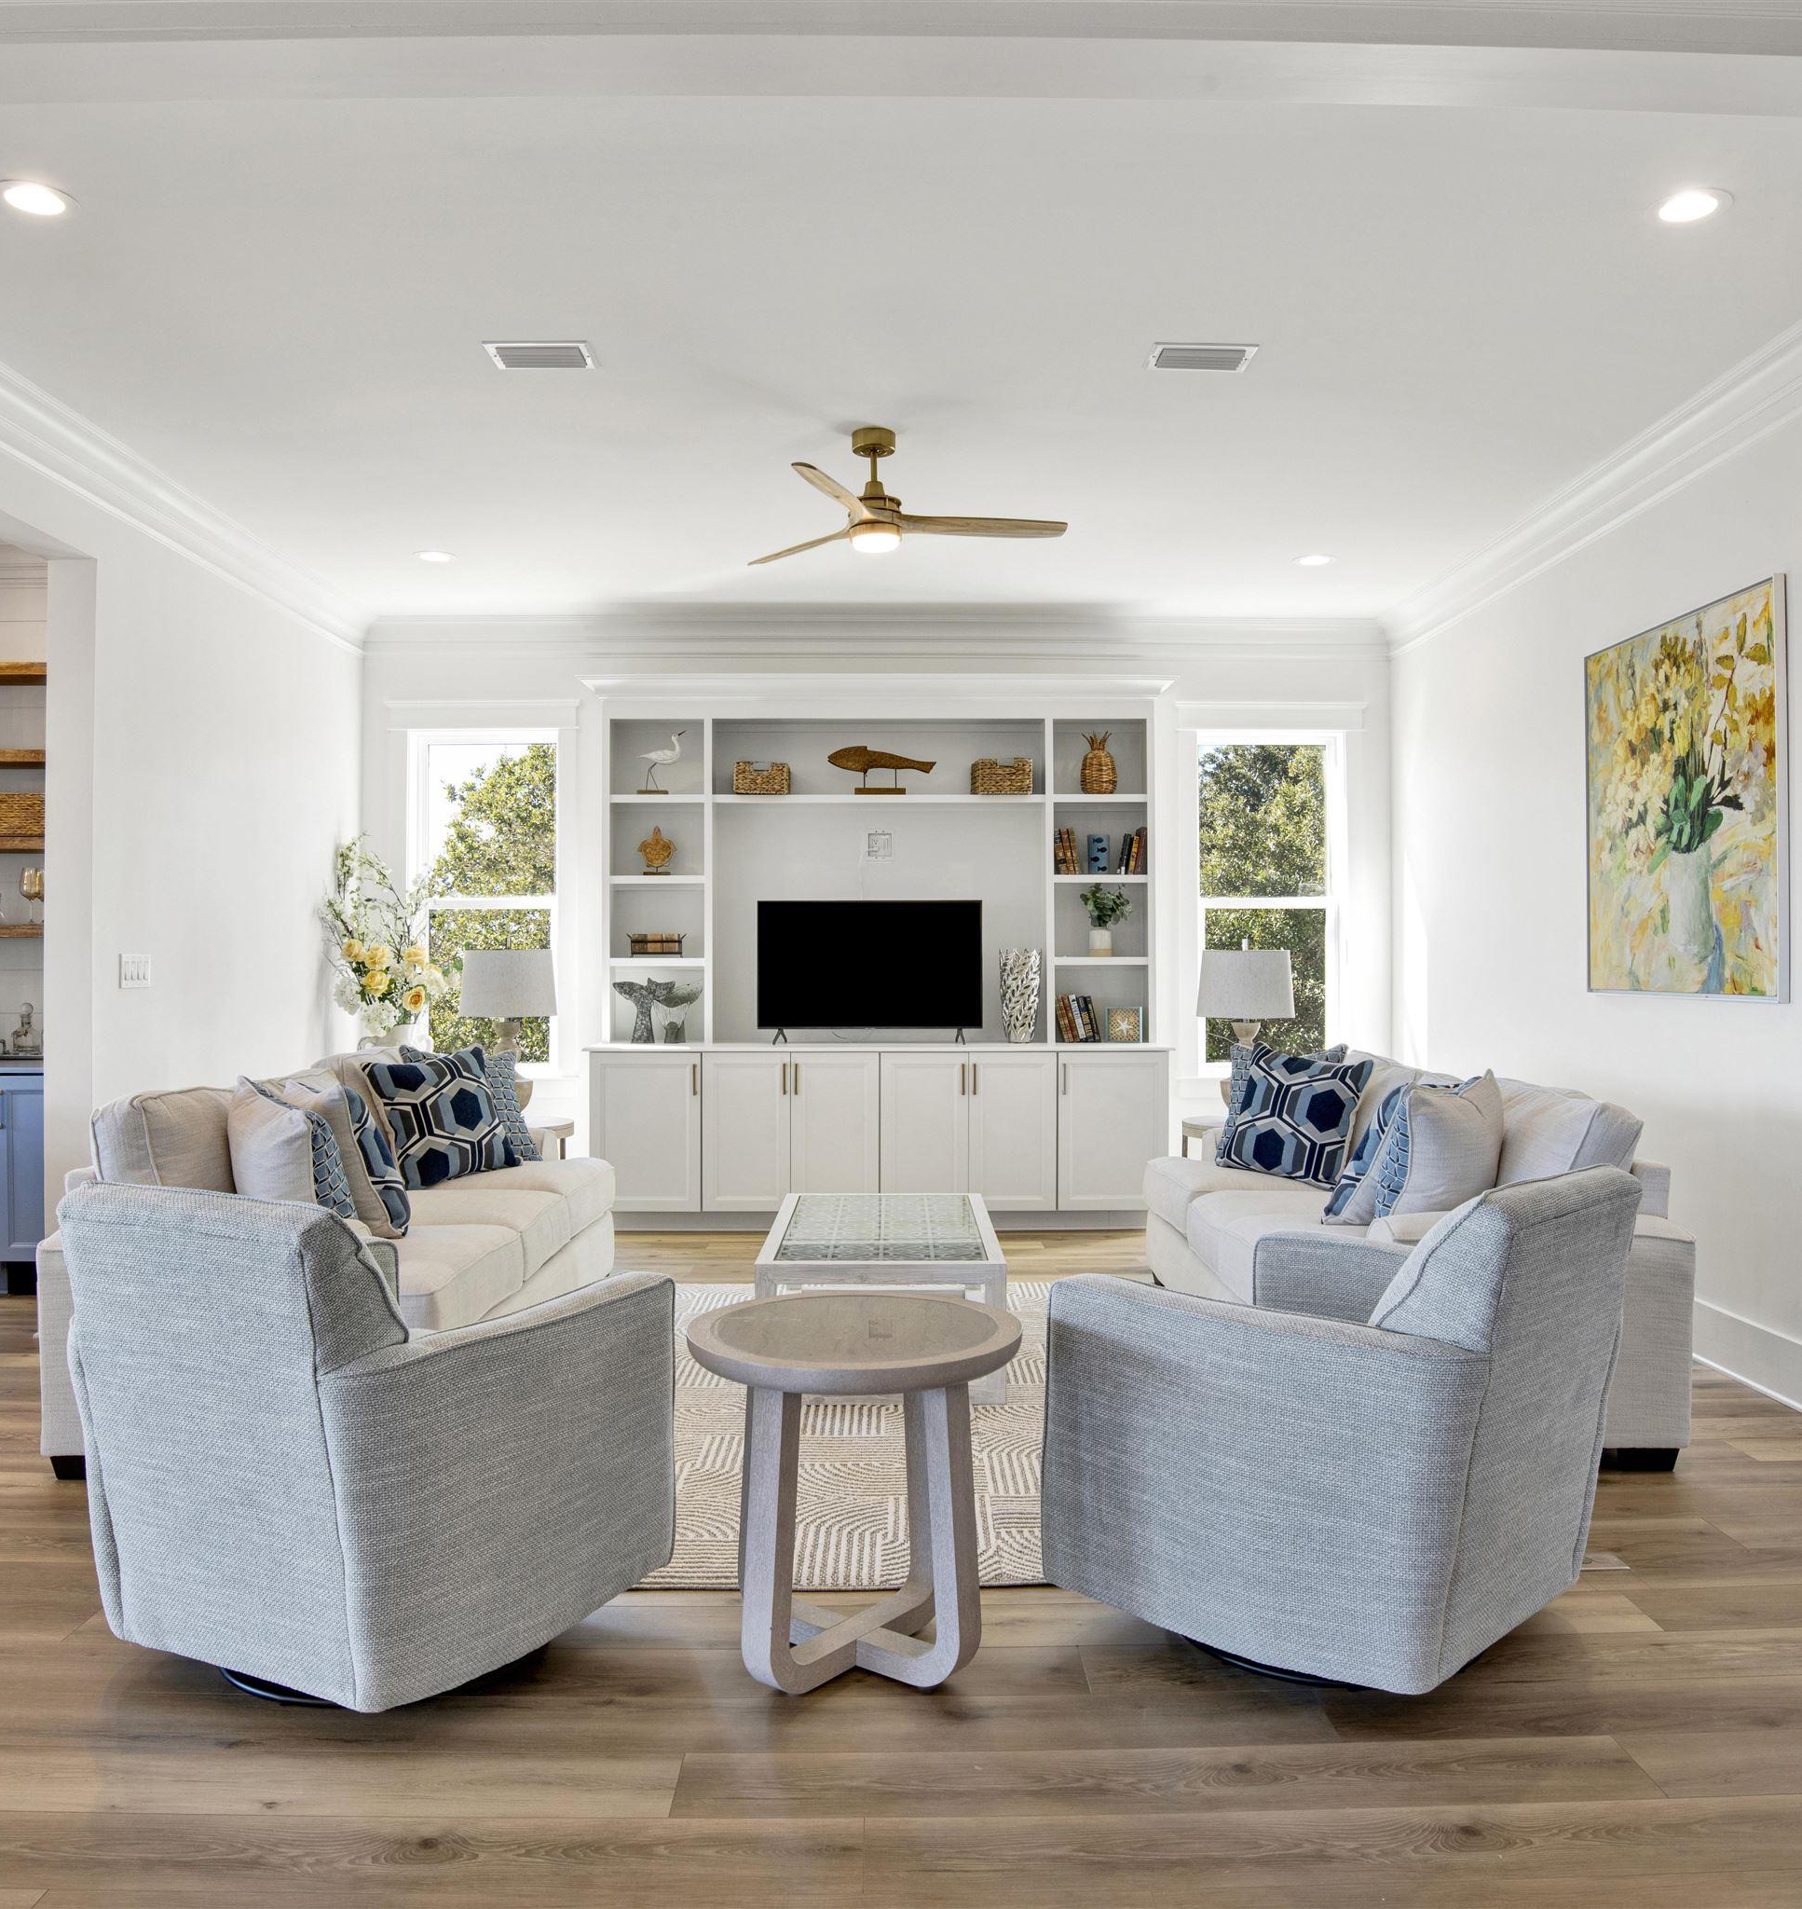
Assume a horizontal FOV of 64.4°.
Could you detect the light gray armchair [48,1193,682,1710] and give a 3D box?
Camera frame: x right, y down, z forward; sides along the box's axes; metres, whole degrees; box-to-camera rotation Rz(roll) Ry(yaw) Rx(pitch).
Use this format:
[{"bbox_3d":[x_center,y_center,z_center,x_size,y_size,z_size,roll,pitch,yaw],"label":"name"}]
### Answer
[{"bbox_3d":[-1.039,0.881,2.743,0.830,0.880,0.860,0,0,27],"label":"light gray armchair"}]

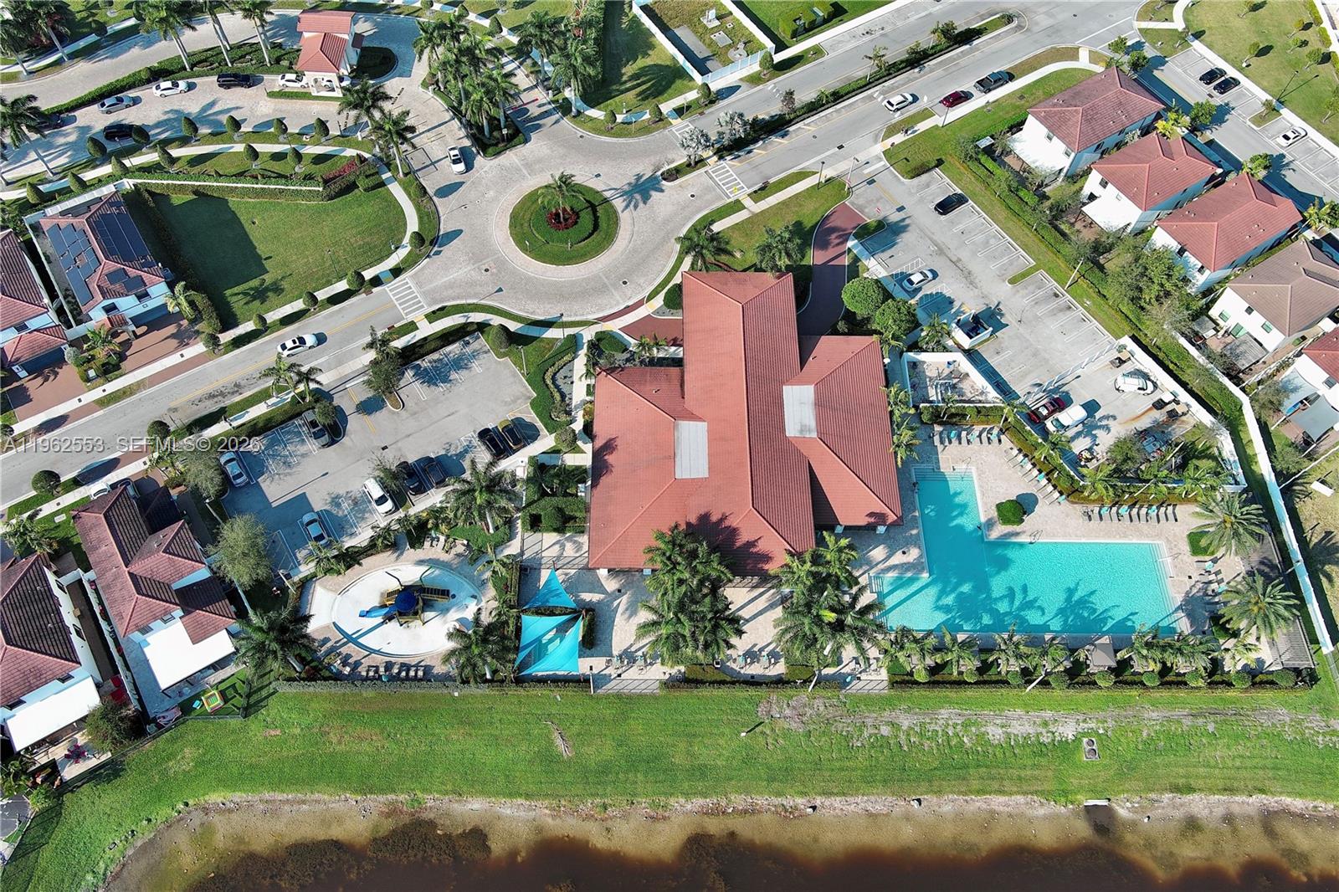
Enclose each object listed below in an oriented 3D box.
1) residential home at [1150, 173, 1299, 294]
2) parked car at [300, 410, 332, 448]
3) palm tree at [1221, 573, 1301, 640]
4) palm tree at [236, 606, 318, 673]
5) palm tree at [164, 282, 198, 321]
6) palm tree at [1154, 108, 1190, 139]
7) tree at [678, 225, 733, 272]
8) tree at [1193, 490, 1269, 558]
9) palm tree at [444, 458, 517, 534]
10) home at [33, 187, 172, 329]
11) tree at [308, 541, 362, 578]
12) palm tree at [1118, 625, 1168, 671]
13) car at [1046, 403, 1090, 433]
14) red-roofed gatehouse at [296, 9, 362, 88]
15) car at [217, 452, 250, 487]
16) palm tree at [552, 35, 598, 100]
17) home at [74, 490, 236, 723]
[{"bbox_3d":[78.545,-30.673,152.227,18.700,7.600,10.250,-29,65,-17],"label":"residential home"},{"bbox_3d":[-44.415,-2.180,135.829,1.840,1.650,4.550,-28,65,-16],"label":"parked car"},{"bbox_3d":[65.610,19.113,122.621,8.700,9.300,8.700,3,60,0],"label":"palm tree"},{"bbox_3d":[-41.727,22.122,117.344,7.800,12.600,7.800,2,61,0],"label":"palm tree"},{"bbox_3d":[-61.446,-17.741,137.575,4.500,6.300,4.500,1,60,-2],"label":"palm tree"},{"bbox_3d":[73.751,-46.947,160.487,4.300,5.700,4.300,1,60,-2],"label":"palm tree"},{"bbox_3d":[4.412,-24.466,145.473,7.000,11.000,7.000,2,61,0],"label":"tree"},{"bbox_3d":[64.336,9.833,126.462,8.400,8.000,8.400,1,60,-2],"label":"tree"},{"bbox_3d":[-21.330,7.770,125.608,8.200,10.800,8.200,3,60,0],"label":"palm tree"},{"bbox_3d":[-75.078,-24.688,144.206,10.400,7.700,19.400,-29,65,-17],"label":"home"},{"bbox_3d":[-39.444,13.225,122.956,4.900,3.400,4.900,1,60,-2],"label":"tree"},{"bbox_3d":[52.405,23.280,121.500,4.800,7.300,4.800,2,61,0],"label":"palm tree"},{"bbox_3d":[51.614,-3.593,139.812,5.100,1.850,1.950,-26,64,-15],"label":"car"},{"bbox_3d":[-52.240,-60.100,164.350,8.230,7.090,11.750,3,61,1],"label":"red-roofed gatehouse"},{"bbox_3d":[-52.082,2.664,129.097,1.830,1.450,4.850,-28,65,-17],"label":"car"},{"bbox_3d":[-13.752,-52.444,157.313,6.600,10.300,6.600,1,60,-2],"label":"palm tree"},{"bbox_3d":[-57.473,14.543,119.457,11.140,7.000,23.600,-28,65,-17],"label":"home"}]

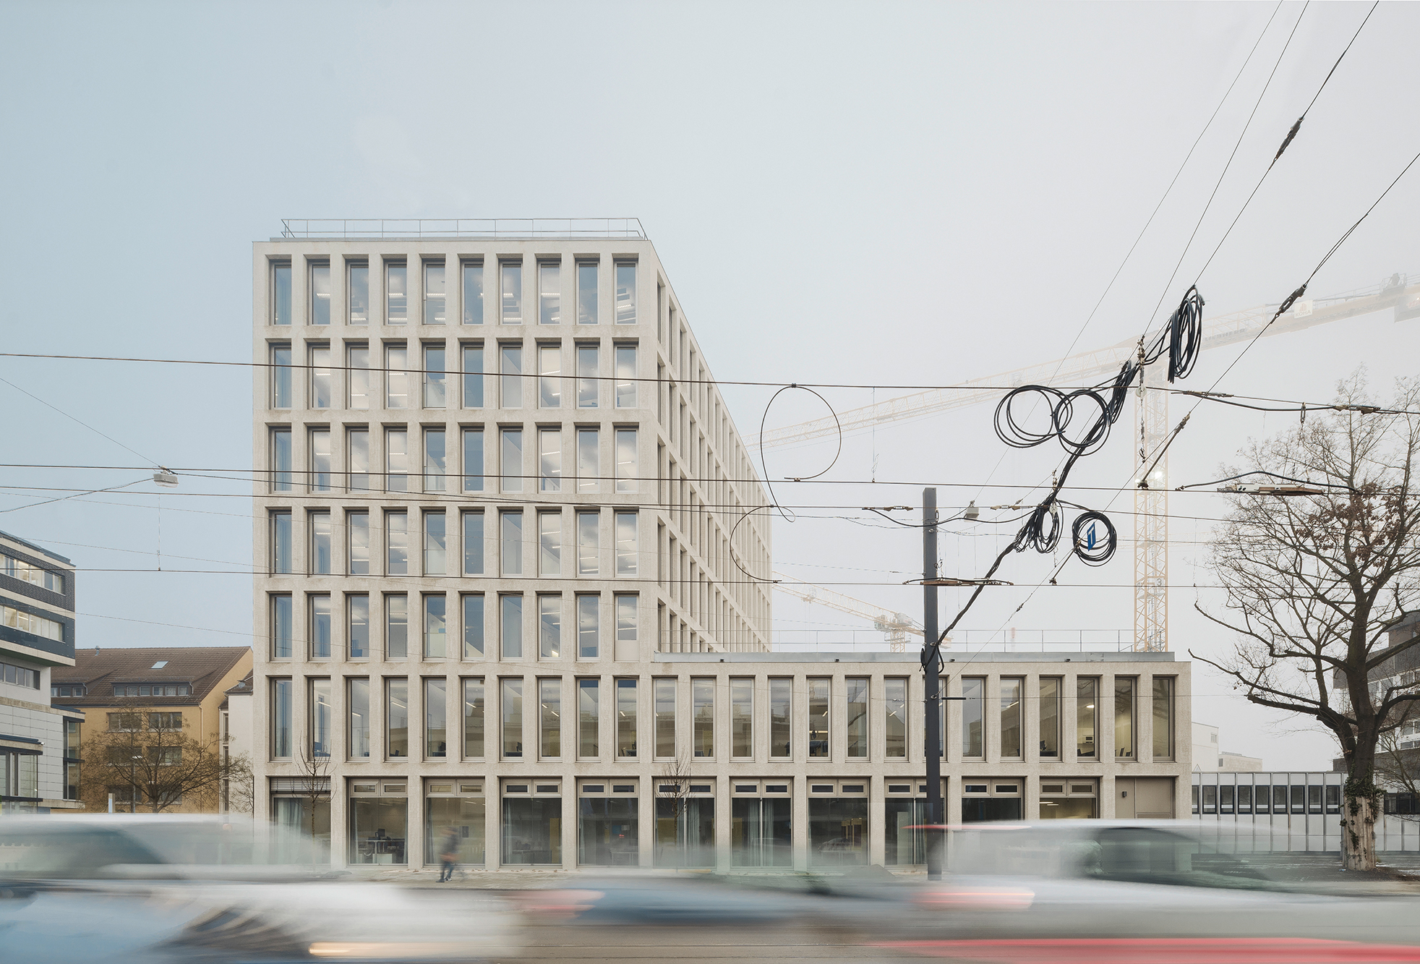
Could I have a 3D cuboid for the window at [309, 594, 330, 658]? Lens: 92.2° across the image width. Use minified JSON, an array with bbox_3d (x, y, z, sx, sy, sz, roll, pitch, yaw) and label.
[{"bbox_3d":[-15.834,5.845,27.700,0.917,2.613,0.200,0,0,0],"label":"window"}]

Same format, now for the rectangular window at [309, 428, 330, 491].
[{"bbox_3d":[-16.270,-0.932,28.586,0.993,2.673,0.150,0,0,0],"label":"rectangular window"}]

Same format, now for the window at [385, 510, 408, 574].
[{"bbox_3d":[-12.858,2.502,28.000,0.927,2.641,0.200,0,0,0],"label":"window"}]

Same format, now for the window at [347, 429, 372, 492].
[{"bbox_3d":[-14.398,-0.892,28.000,0.950,2.618,0.200,0,0,0],"label":"window"}]

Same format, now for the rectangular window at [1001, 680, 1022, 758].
[{"bbox_3d":[12.307,9.709,28.000,1.000,3.290,0.150,0,0,0],"label":"rectangular window"}]

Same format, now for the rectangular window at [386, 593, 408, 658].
[{"bbox_3d":[-12.457,5.785,27.200,0.940,2.600,0.150,0,0,0],"label":"rectangular window"}]

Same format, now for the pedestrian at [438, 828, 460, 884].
[{"bbox_3d":[-8.372,11.996,21.900,0.650,1.740,0.500,0,0,0],"label":"pedestrian"}]

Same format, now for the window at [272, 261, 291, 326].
[{"bbox_3d":[-17.831,-7.840,28.586,0.993,2.673,0.150,0,0,0],"label":"window"}]

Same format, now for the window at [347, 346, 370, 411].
[{"bbox_3d":[-14.709,-4.315,28.586,0.993,2.673,0.150,0,0,0],"label":"window"}]

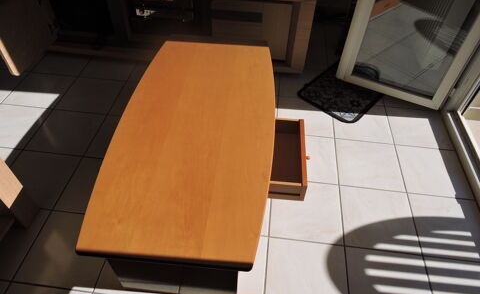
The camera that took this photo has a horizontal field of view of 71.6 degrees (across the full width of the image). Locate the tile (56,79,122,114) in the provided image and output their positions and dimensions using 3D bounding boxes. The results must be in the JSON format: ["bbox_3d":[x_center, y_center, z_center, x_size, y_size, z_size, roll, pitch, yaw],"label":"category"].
[{"bbox_3d":[-0.949,-0.336,2.154,0.337,0.010,0.337,6,48,3],"label":"tile"}]

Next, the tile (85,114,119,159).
[{"bbox_3d":[-0.651,-0.051,1.887,0.334,0.010,0.334,6,47,3],"label":"tile"}]

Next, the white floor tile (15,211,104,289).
[{"bbox_3d":[-0.732,0.444,1.447,0.337,0.010,0.337,6,48,3],"label":"white floor tile"}]

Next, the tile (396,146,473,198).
[{"bbox_3d":[1.036,0.131,1.808,0.337,0.010,0.337,6,48,3],"label":"tile"}]

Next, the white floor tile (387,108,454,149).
[{"bbox_3d":[1.066,-0.120,2.017,0.334,0.010,0.334,6,47,3],"label":"white floor tile"}]

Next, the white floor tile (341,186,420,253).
[{"bbox_3d":[0.652,0.337,1.580,0.334,0.010,0.334,6,47,3],"label":"white floor tile"}]

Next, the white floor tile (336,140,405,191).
[{"bbox_3d":[0.699,0.094,1.827,0.337,0.010,0.337,6,48,3],"label":"white floor tile"}]

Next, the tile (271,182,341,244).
[{"bbox_3d":[0.317,0.301,1.599,0.334,0.010,0.334,6,47,3],"label":"tile"}]

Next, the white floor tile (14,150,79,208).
[{"bbox_3d":[-1.026,0.160,1.678,0.334,0.010,0.334,6,47,3],"label":"white floor tile"}]

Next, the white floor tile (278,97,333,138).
[{"bbox_3d":[0.395,-0.191,2.056,0.334,0.010,0.334,6,47,3],"label":"white floor tile"}]

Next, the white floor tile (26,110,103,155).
[{"bbox_3d":[-0.989,-0.089,1.925,0.337,0.010,0.337,6,48,3],"label":"white floor tile"}]

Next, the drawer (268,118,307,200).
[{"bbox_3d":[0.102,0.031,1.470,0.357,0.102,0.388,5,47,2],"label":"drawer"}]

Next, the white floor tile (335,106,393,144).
[{"bbox_3d":[0.739,-0.154,2.056,0.337,0.010,0.337,6,48,3],"label":"white floor tile"}]

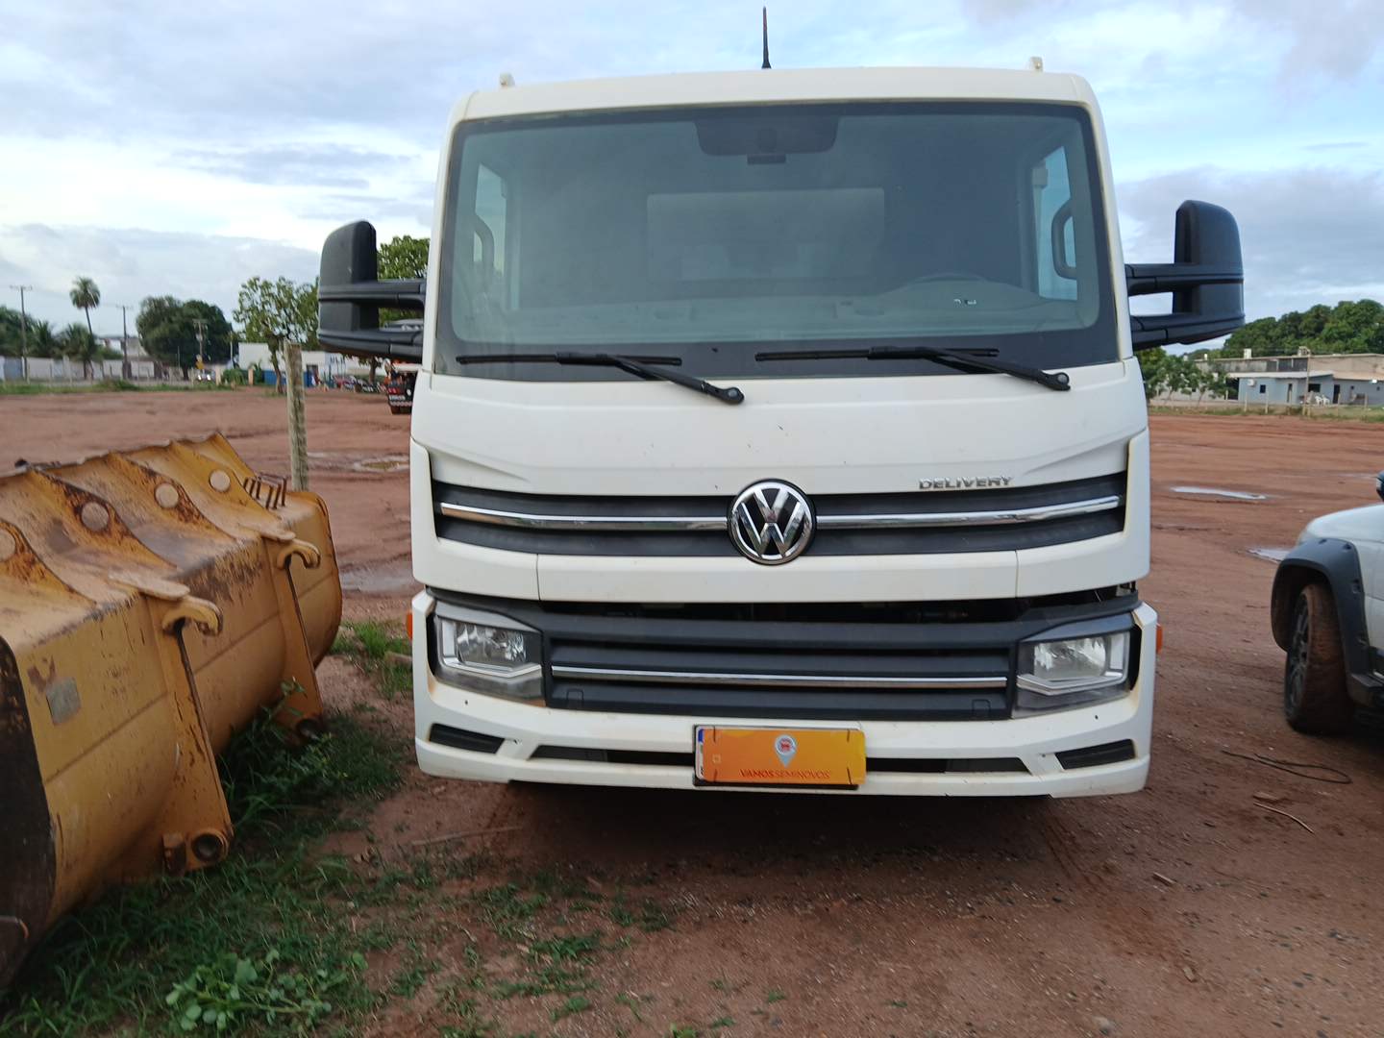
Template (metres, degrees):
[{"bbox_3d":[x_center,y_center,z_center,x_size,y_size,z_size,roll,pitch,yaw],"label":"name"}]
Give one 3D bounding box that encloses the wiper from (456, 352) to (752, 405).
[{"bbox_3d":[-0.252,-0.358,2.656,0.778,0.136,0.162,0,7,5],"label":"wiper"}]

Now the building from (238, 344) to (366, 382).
[{"bbox_3d":[-40.497,-16.064,108.000,13.000,4.381,8.000,-1,8,-18],"label":"building"}]

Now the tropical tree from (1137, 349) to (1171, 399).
[{"bbox_3d":[41.354,-13.488,95.000,4.800,5.700,4.800,1,7,3],"label":"tropical tree"}]

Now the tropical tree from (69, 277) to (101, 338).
[{"bbox_3d":[-71.000,-22.461,122.000,3.700,11.802,3.700,1,7,0],"label":"tropical tree"}]

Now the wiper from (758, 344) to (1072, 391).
[{"bbox_3d":[0.546,-0.371,2.574,0.790,0.120,0.110,0,7,3],"label":"wiper"}]

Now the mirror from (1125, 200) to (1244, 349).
[{"bbox_3d":[1.371,-0.684,2.887,0.350,0.410,0.190,0,7,3],"label":"mirror"}]

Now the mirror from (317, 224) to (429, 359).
[{"bbox_3d":[-0.919,-0.657,2.972,0.320,0.400,0.207,0,7,5],"label":"mirror"}]

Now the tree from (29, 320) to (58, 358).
[{"bbox_3d":[-69.840,-18.348,112.000,3.300,6.000,3.300,1,7,3],"label":"tree"}]

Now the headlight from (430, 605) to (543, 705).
[{"bbox_3d":[-0.528,0.348,2.673,0.310,0.210,0.190,0,7,3],"label":"headlight"}]

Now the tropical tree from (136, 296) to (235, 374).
[{"bbox_3d":[-70.660,-25.338,145.000,13.300,11.613,11.500,1,7,0],"label":"tropical tree"}]

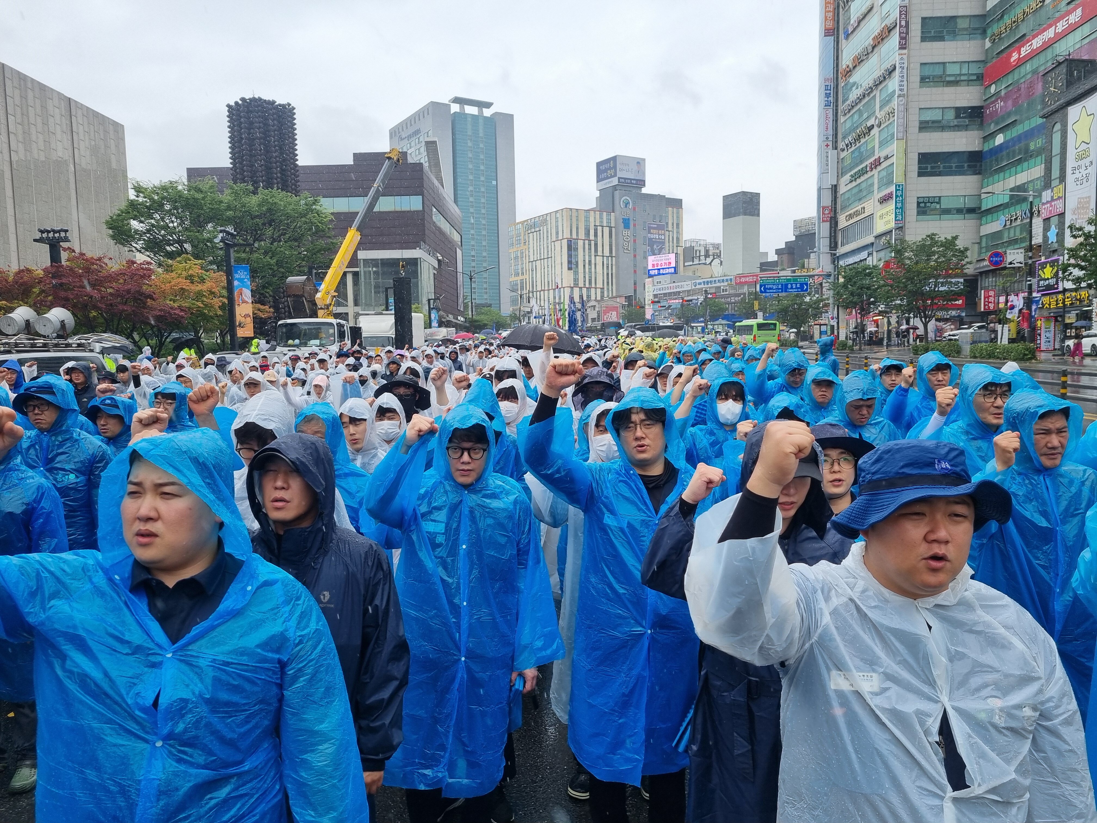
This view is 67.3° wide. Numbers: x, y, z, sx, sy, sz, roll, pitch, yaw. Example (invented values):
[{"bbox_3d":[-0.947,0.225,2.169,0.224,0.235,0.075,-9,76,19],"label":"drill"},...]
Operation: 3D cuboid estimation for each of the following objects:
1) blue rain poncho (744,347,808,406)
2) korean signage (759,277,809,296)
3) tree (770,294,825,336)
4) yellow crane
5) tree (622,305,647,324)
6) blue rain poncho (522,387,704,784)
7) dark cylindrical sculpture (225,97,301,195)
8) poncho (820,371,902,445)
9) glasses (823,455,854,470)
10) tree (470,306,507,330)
[{"bbox_3d":[1.869,0.133,6.559,0.620,1.280,0.480,-1,5,7],"label":"blue rain poncho"},{"bbox_3d":[22.842,-12.191,80.000,4.900,1.690,0.200,-1,5,4],"label":"korean signage"},{"bbox_3d":[28.172,-10.503,92.884,6.100,6.500,5.900,-1,5,0],"label":"tree"},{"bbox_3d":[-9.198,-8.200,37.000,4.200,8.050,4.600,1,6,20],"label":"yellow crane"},{"bbox_3d":[13.565,-13.597,129.889,4.300,6.400,4.200,-1,5,0],"label":"tree"},{"bbox_3d":[0.230,0.561,2.780,0.620,1.290,0.480,-2,5,-6],"label":"blue rain poncho"},{"bbox_3d":[-21.980,-13.797,64.651,5.100,20.000,5.100,-3,6,-19],"label":"dark cylindrical sculpture"},{"bbox_3d":[1.856,0.385,4.908,0.560,1.230,0.400,0,6,13],"label":"poncho"},{"bbox_3d":[1.052,0.173,3.008,0.142,0.048,0.135,0,6,16],"label":"glasses"},{"bbox_3d":[-7.084,-9.854,98.000,4.500,5.450,4.500,-1,5,4],"label":"tree"}]

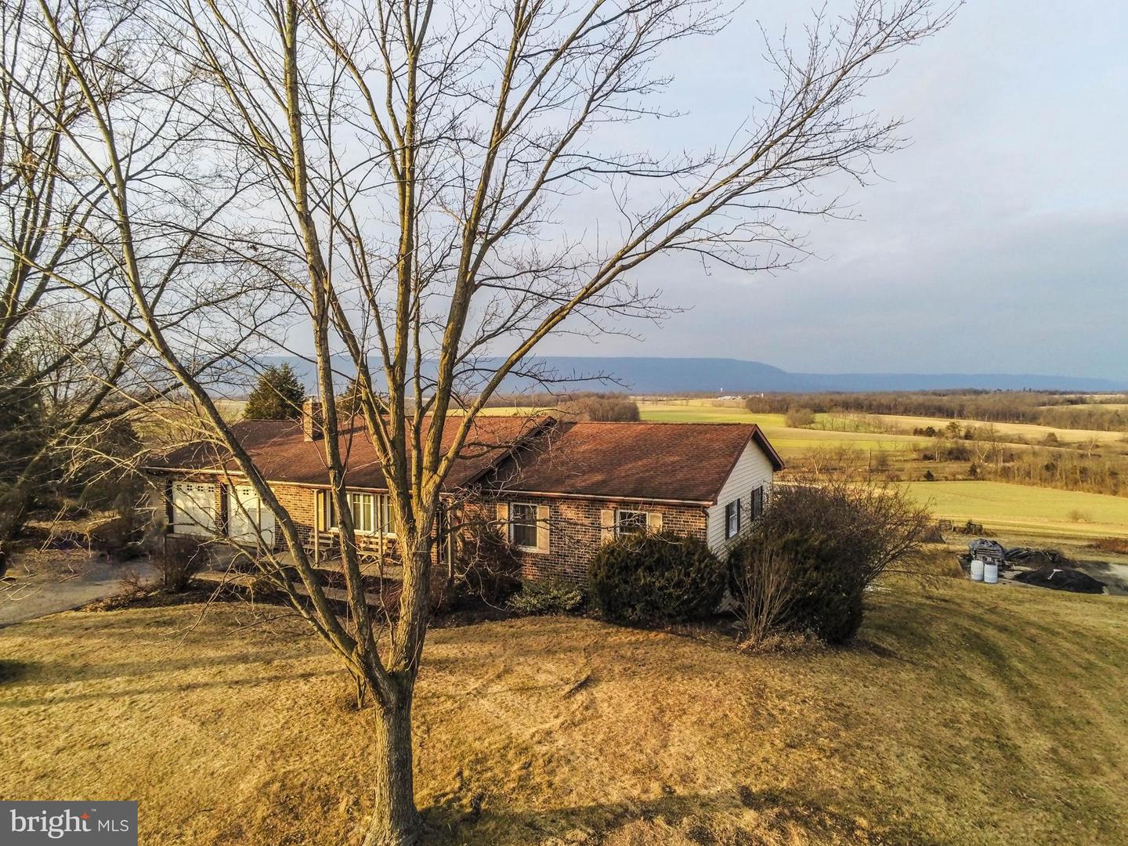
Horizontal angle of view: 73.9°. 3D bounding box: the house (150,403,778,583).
[{"bbox_3d":[-4.328,2.003,27.889,22.584,5.278,9.998,1,2,27],"label":"house"}]

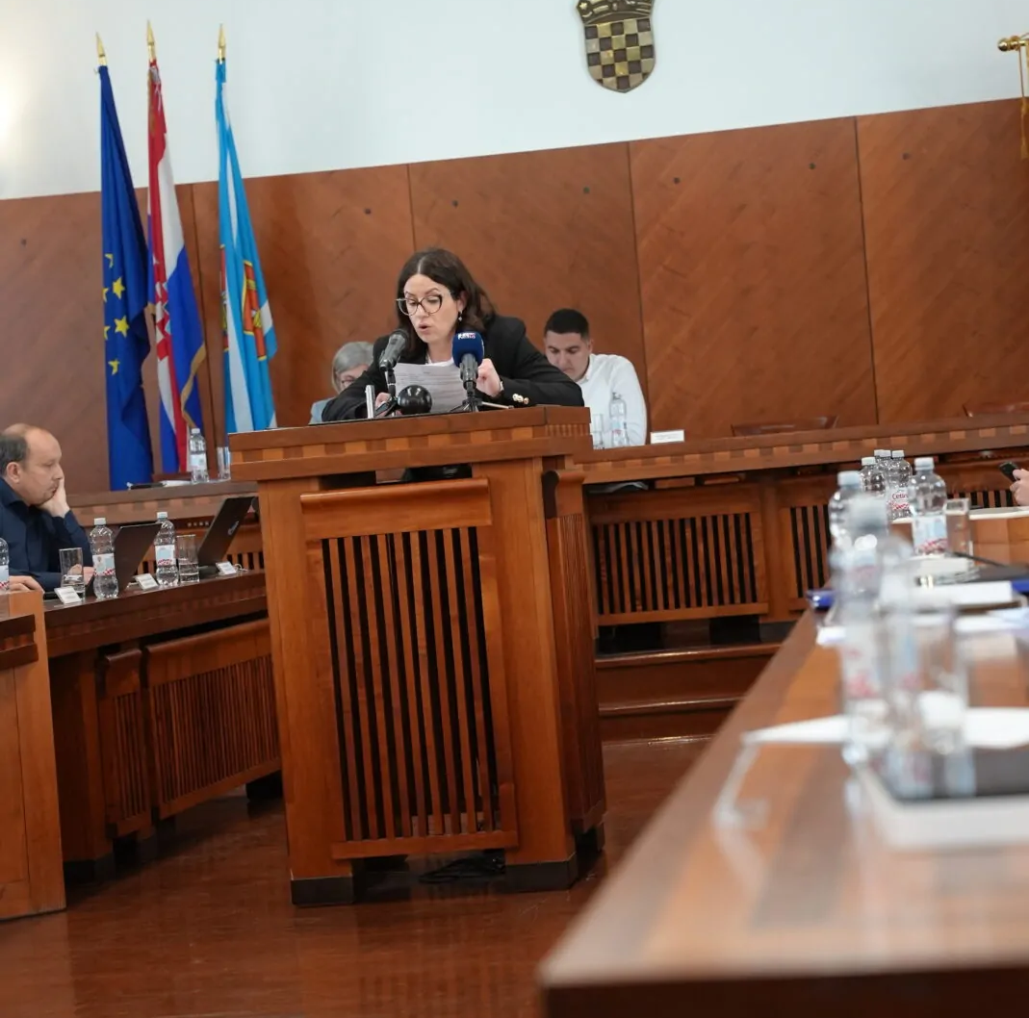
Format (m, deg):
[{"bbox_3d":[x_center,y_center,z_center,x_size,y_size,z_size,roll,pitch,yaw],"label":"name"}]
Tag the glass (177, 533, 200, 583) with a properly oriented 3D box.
[{"bbox_3d":[-0.966,0.150,8.881,0.057,0.140,0.057,-5,1,8],"label":"glass"}]

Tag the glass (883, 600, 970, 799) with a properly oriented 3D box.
[{"bbox_3d":[0.299,0.136,2.170,0.063,0.143,0.063,-5,1,0],"label":"glass"}]

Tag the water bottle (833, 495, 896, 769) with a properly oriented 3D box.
[{"bbox_3d":[0.291,0.097,2.391,0.064,0.215,0.064,-5,1,8],"label":"water bottle"}]

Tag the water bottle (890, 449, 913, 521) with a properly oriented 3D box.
[{"bbox_3d":[1.042,-0.048,8.051,0.064,0.215,0.064,-5,1,8],"label":"water bottle"}]

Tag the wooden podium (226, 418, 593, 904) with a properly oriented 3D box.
[{"bbox_3d":[-0.203,0.352,7.435,0.770,1.142,0.750,-5,1,8],"label":"wooden podium"}]

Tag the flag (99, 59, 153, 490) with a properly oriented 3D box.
[{"bbox_3d":[-1.816,-1.034,14.043,0.260,2.150,0.250,-5,1,8],"label":"flag"}]

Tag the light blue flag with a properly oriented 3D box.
[{"bbox_3d":[-1.186,-1.034,13.300,0.280,2.000,0.250,-5,1,9],"label":"light blue flag"}]

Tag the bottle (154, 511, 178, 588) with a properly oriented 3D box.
[{"bbox_3d":[-1.014,0.117,8.720,0.065,0.215,0.065,-5,1,0],"label":"bottle"}]

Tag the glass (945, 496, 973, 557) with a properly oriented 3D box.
[{"bbox_3d":[0.854,0.048,5.751,0.057,0.135,0.057,-5,1,8],"label":"glass"}]

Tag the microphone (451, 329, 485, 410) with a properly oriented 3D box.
[{"bbox_3d":[-0.111,-0.339,7.300,0.080,0.200,0.150,-5,1,9],"label":"microphone"}]

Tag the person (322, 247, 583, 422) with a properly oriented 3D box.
[{"bbox_3d":[-0.135,0.117,7.788,0.660,1.590,0.580,-4,1,14],"label":"person"}]

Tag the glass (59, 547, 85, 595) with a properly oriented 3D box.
[{"bbox_3d":[-1.194,0.172,8.100,0.061,0.135,0.061,-5,1,0],"label":"glass"}]

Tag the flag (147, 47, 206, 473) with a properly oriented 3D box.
[{"bbox_3d":[-1.496,-1.039,13.300,0.270,2.030,0.250,-5,1,9],"label":"flag"}]

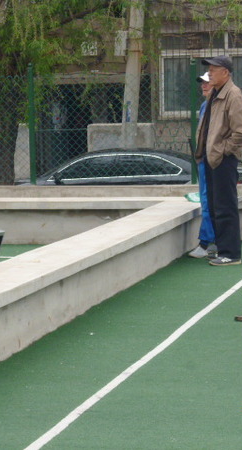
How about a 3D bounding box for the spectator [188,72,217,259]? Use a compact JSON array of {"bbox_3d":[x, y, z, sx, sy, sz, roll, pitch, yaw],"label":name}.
[{"bbox_3d":[0.766,-0.529,15.905,0.360,1.594,0.470,-3,5,-25],"label":"spectator"}]

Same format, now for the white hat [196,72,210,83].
[{"bbox_3d":[0.776,-1.270,15.844,0.265,0.116,0.180,-3,5,-22],"label":"white hat"}]

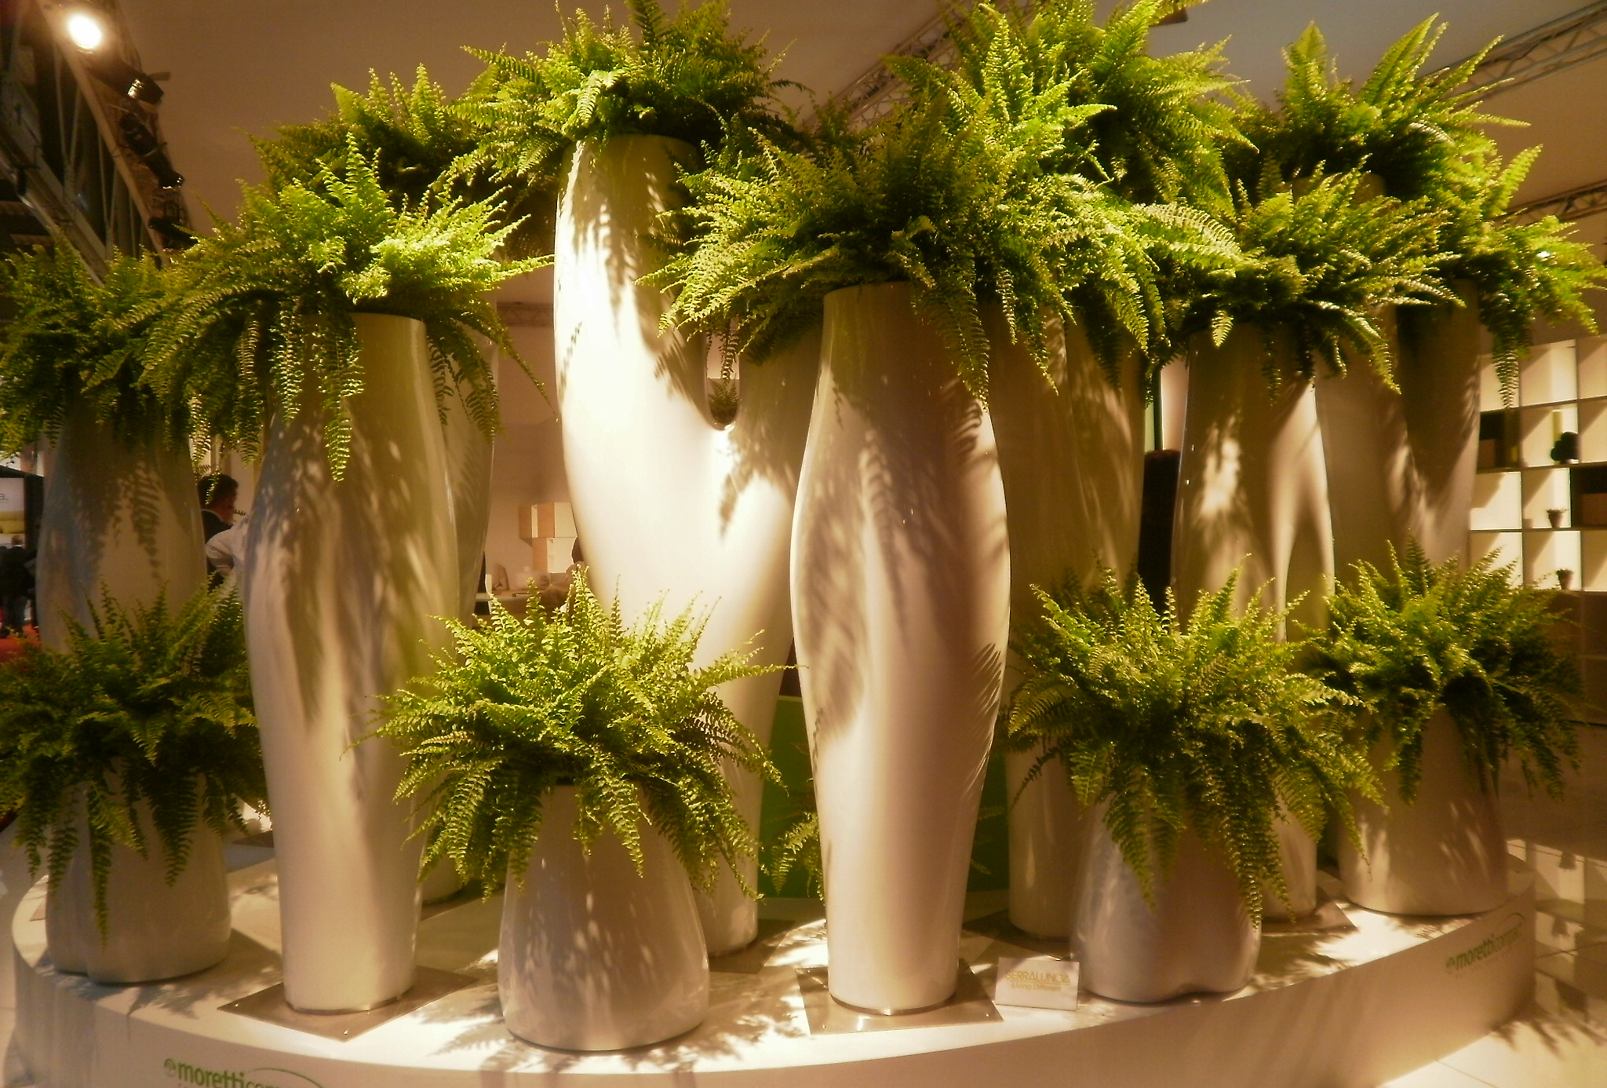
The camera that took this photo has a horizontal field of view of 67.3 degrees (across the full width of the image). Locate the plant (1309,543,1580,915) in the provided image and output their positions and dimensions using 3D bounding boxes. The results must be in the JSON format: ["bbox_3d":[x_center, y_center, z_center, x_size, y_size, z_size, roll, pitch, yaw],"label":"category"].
[{"bbox_3d":[1.724,0.476,3.272,0.760,0.920,0.760,-1,0,0],"label":"plant"}]

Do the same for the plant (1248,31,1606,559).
[{"bbox_3d":[1.831,-0.293,3.549,1.050,2.450,0.900,-1,0,0],"label":"plant"}]

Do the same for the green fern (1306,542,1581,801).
[{"bbox_3d":[1.760,0.335,3.330,0.700,0.680,0.700,0,1,28],"label":"green fern"}]

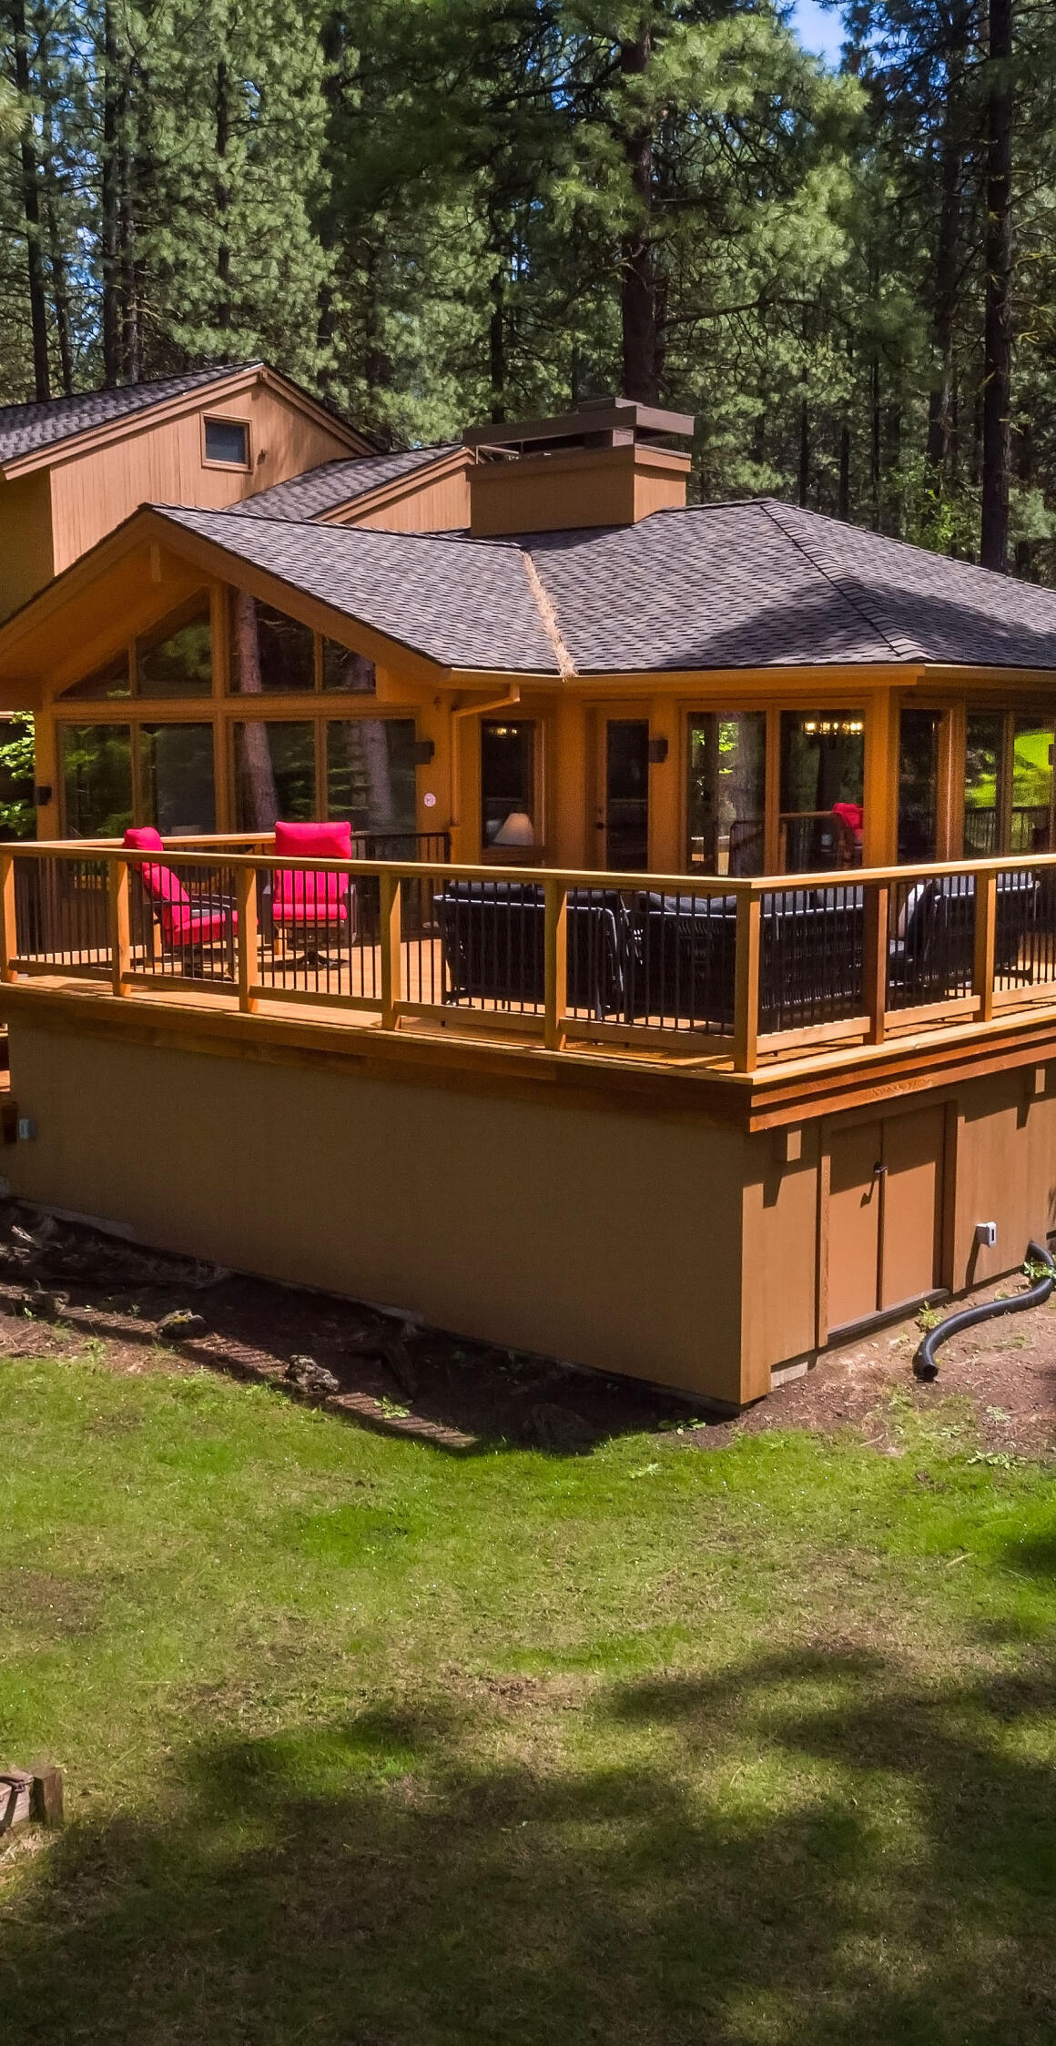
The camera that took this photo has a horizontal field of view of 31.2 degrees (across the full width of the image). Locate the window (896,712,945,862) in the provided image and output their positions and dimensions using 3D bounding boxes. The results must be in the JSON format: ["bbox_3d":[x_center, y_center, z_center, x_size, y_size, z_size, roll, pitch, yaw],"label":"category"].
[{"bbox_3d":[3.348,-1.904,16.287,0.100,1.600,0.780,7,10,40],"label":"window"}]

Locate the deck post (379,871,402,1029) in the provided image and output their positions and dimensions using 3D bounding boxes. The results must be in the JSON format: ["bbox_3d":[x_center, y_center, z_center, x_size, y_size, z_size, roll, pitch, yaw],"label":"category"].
[{"bbox_3d":[-0.838,-0.436,11.492,0.090,0.950,0.090,7,10,40],"label":"deck post"}]

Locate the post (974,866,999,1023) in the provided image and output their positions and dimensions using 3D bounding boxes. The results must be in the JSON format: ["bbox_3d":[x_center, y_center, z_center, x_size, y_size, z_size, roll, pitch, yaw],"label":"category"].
[{"bbox_3d":[2.941,-0.486,12.087,0.090,0.960,0.090,8,11,43],"label":"post"}]

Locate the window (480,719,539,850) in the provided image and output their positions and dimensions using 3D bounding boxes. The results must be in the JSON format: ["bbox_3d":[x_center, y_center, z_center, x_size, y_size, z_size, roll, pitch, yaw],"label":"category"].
[{"bbox_3d":[-0.176,-2.310,18.398,0.100,1.255,0.854,7,11,42],"label":"window"}]

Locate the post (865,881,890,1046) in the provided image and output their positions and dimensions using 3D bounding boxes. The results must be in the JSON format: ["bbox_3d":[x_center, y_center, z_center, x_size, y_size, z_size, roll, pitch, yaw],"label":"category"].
[{"bbox_3d":[2.069,-0.356,11.196,0.090,0.960,0.090,8,11,43],"label":"post"}]

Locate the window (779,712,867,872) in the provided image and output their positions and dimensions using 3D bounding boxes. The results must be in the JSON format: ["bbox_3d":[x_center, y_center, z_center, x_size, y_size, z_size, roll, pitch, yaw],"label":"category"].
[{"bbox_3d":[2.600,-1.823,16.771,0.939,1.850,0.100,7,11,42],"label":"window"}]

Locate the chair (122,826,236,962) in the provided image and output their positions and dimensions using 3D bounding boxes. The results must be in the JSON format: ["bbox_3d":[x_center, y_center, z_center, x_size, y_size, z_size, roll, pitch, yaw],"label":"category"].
[{"bbox_3d":[-2.712,-1.003,15.285,0.880,1.100,0.720,2,9,15],"label":"chair"}]

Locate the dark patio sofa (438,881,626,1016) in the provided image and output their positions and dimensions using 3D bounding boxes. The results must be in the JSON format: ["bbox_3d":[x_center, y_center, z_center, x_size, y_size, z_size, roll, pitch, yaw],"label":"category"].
[{"bbox_3d":[0.219,-0.507,12.309,1.460,0.850,0.800,7,11,43],"label":"dark patio sofa"}]

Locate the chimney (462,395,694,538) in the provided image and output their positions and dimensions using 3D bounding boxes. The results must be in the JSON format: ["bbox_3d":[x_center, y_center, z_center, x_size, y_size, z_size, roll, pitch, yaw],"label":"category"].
[{"bbox_3d":[0.590,-6.464,22.470,2.650,1.450,1.170,7,10,40],"label":"chimney"}]

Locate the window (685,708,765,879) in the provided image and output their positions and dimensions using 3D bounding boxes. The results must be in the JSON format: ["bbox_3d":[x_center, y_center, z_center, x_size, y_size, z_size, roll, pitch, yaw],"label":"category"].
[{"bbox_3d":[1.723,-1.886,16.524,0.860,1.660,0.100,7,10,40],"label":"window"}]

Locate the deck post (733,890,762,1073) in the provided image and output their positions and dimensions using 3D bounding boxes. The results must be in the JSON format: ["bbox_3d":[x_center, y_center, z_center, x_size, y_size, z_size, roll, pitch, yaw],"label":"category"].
[{"bbox_3d":[1.132,-0.214,9.748,0.090,0.950,0.090,7,10,40],"label":"deck post"}]

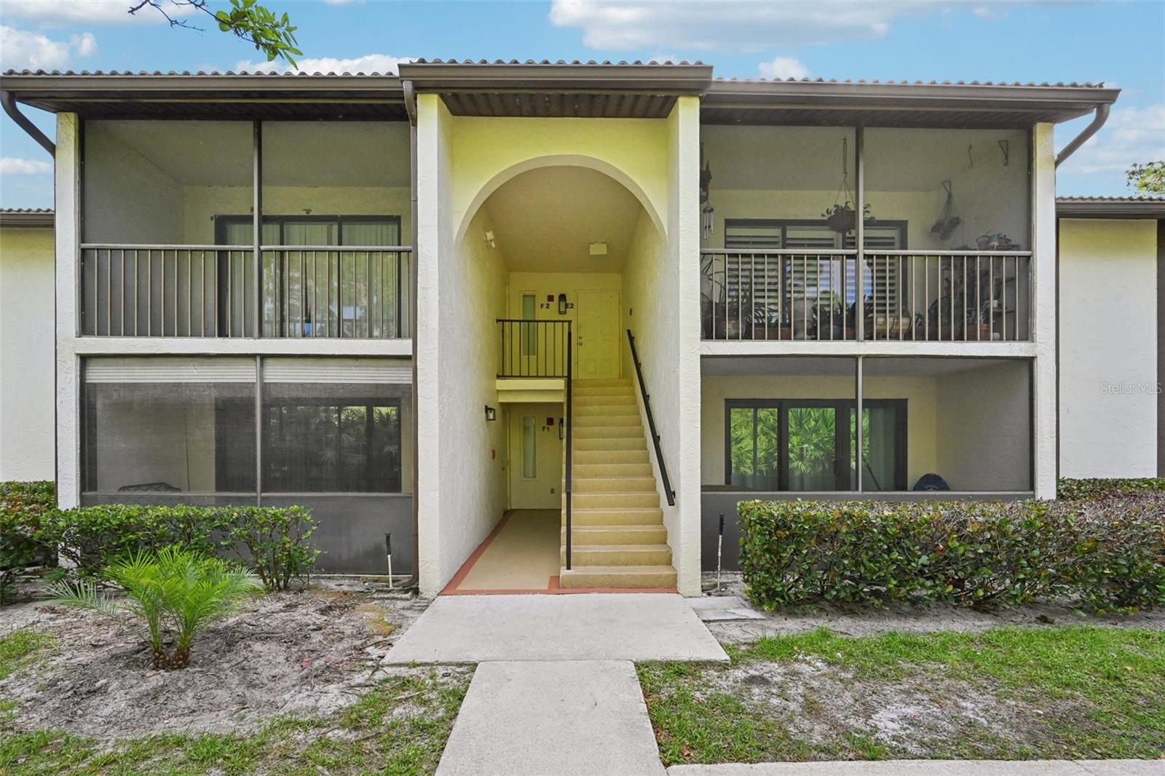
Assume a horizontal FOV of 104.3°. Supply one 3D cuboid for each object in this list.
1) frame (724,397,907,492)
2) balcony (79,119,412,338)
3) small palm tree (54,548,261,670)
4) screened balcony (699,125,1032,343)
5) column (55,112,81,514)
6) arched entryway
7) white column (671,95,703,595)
[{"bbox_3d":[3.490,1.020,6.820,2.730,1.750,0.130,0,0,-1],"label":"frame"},{"bbox_3d":[-3.830,-1.810,5.940,4.050,2.540,1.350,0,0,-1],"label":"balcony"},{"bbox_3d":[-2.820,1.460,3.080,1.220,0.800,1.050,0,0,-1],"label":"small palm tree"},{"bbox_3d":[3.250,-1.790,6.030,4.050,2.560,1.350,0,0,-1],"label":"screened balcony"},{"bbox_3d":[-5.980,-0.580,5.370,0.250,5.150,0.280,0,0,-1],"label":"column"},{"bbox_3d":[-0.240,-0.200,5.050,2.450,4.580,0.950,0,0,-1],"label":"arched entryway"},{"bbox_3d":[1.090,-0.410,4.800,0.230,5.050,0.450,0,0,-1],"label":"white column"}]

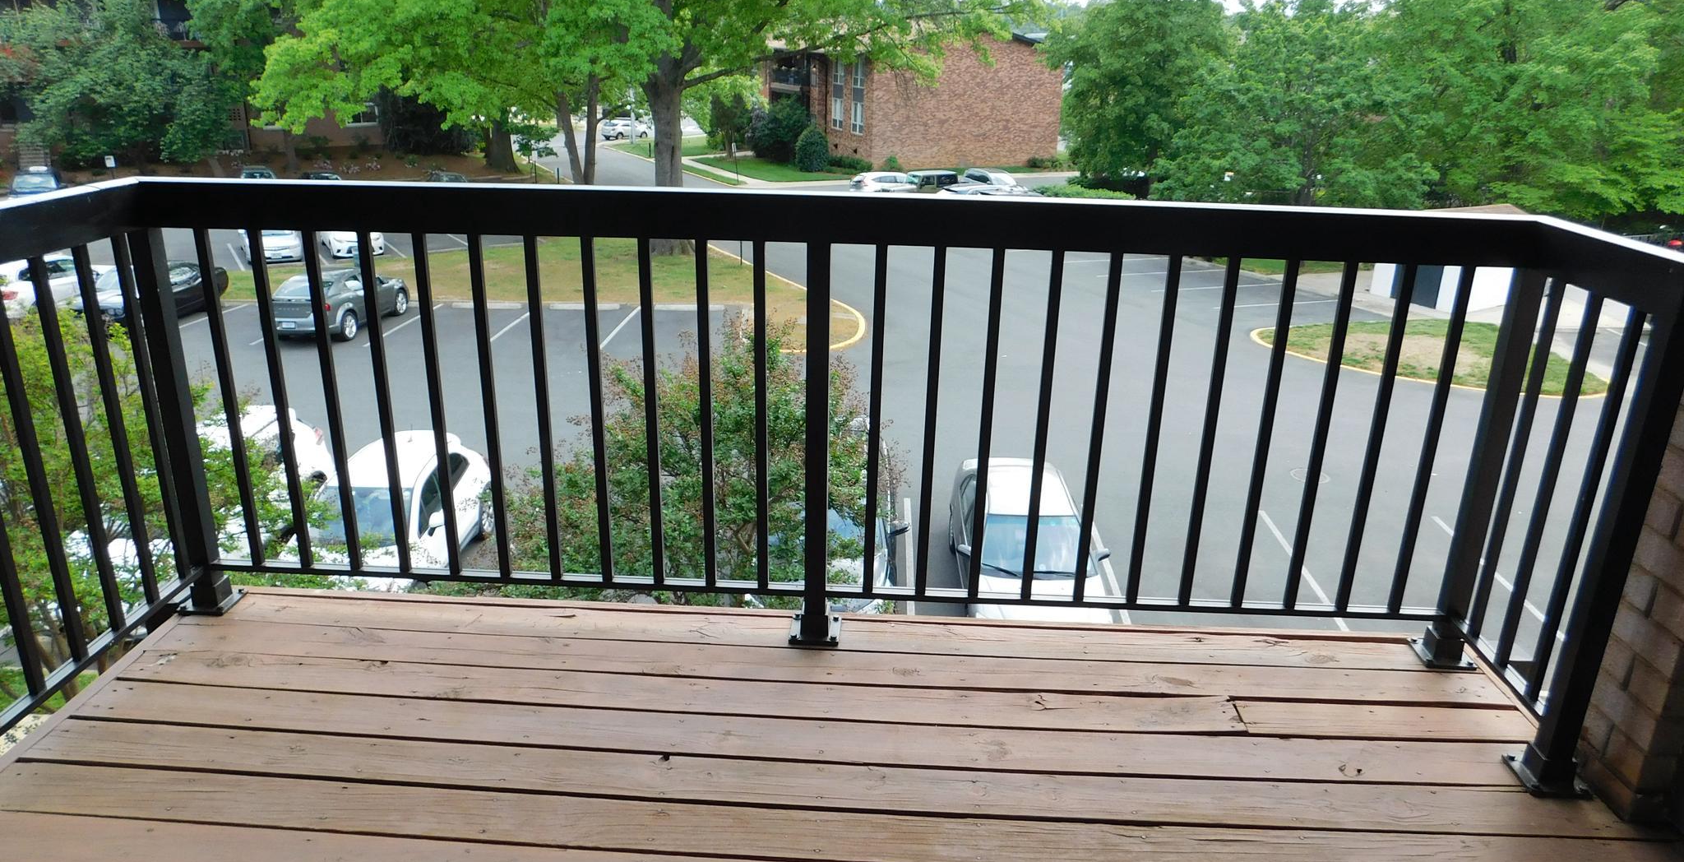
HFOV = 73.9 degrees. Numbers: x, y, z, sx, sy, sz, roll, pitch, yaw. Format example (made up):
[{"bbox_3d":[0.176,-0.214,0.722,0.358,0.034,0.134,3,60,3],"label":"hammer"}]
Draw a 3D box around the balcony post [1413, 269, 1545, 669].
[{"bbox_3d":[1.467,0.086,2.572,0.115,0.985,0.115,2,20,2],"label":"balcony post"}]

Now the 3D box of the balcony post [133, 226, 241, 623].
[{"bbox_3d":[-1.577,-0.028,2.683,0.115,0.985,0.115,2,20,2],"label":"balcony post"}]

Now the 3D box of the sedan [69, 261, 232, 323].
[{"bbox_3d":[-17.820,-3.797,29.087,1.820,1.440,4.750,2,20,2],"label":"sedan"}]

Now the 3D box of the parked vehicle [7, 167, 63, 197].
[{"bbox_3d":[-34.000,-10.308,47.016,1.820,1.650,4.500,-10,23,-29],"label":"parked vehicle"}]

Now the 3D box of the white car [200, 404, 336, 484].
[{"bbox_3d":[-8.806,0.912,15.220,1.820,1.570,4.500,2,20,2],"label":"white car"}]

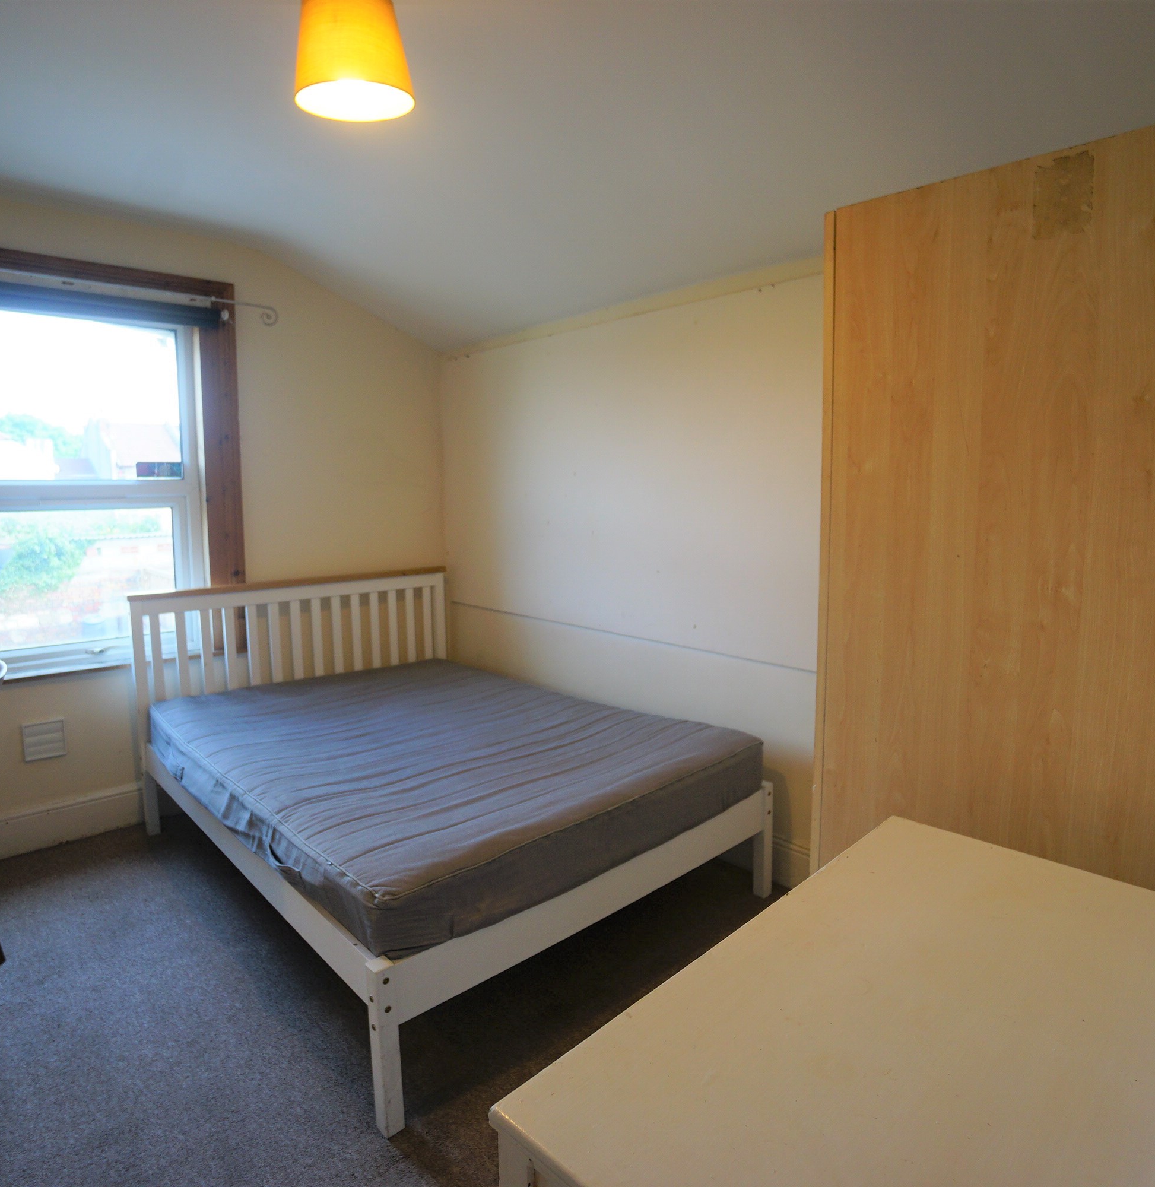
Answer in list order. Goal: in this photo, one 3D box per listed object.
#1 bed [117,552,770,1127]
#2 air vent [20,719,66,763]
[{"bbox_3d":[-0.545,0.513,2.713,1.445,0.969,1.984,-7,10,-42],"label":"bed"},{"bbox_3d":[-2.047,0.564,2.857,0.128,0.147,0.020,-7,10,-42],"label":"air vent"}]

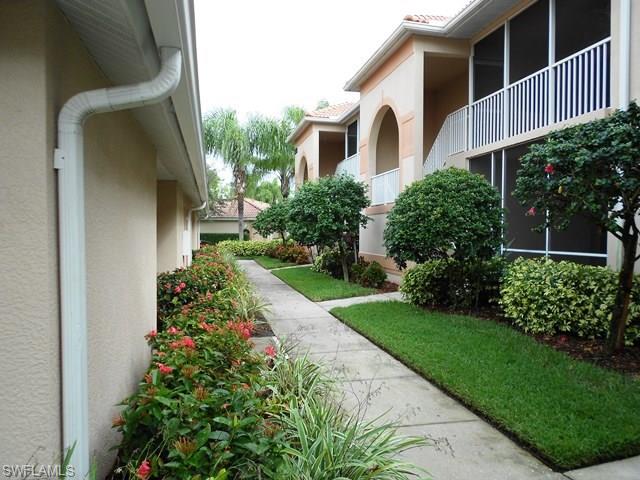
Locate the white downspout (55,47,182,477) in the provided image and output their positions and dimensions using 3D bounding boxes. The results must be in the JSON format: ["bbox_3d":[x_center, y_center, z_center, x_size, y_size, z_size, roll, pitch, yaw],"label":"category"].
[{"bbox_3d":[-0.811,0.274,2.005,0.480,2.200,0.110,-1,1,-13],"label":"white downspout"}]

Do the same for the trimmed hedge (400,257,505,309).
[{"bbox_3d":[2.746,0.829,10.132,1.350,0.970,1.900,-1,1,-13],"label":"trimmed hedge"}]

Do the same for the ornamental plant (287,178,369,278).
[{"bbox_3d":[0.255,-0.359,14.400,2.500,3.150,2.400,-1,1,-13],"label":"ornamental plant"}]

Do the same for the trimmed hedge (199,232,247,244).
[{"bbox_3d":[-7.306,0.201,34.756,4.000,1.300,1.100,-1,1,-13],"label":"trimmed hedge"}]

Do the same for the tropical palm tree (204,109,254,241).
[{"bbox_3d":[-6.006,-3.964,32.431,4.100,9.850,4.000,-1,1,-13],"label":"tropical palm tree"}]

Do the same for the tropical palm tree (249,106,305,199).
[{"bbox_3d":[-3.253,-4.562,36.420,4.600,10.840,4.400,-1,1,-13],"label":"tropical palm tree"}]

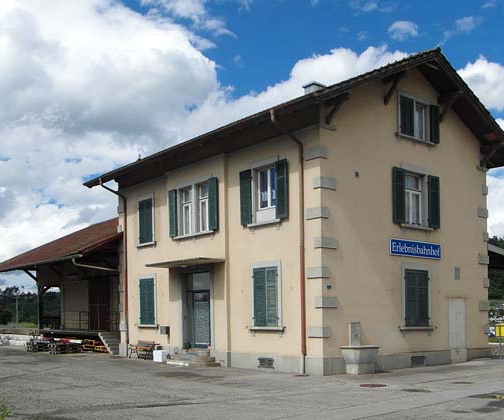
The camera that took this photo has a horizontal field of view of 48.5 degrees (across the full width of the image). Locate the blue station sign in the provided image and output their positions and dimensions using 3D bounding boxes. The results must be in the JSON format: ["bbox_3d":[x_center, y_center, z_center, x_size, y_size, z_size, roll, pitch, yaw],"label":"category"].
[{"bbox_3d":[5.616,1.346,18.939,2.973,0.537,0.060,9,-14,-39],"label":"blue station sign"}]

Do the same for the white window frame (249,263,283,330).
[{"bbox_3d":[0.483,2.732,17.877,0.150,2.136,1.534,8,-13,-37],"label":"white window frame"}]

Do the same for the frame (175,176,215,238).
[{"bbox_3d":[-2.222,-0.012,21.607,0.150,2.036,2.818,8,-13,-37],"label":"frame"}]

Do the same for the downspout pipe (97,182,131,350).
[{"bbox_3d":[-5.815,2.429,24.186,1.250,7.450,0.140,9,-14,-39],"label":"downspout pipe"}]

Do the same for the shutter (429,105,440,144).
[{"bbox_3d":[6.719,-3.138,20.494,0.571,1.474,0.060,8,-13,-37],"label":"shutter"}]

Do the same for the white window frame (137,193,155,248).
[{"bbox_3d":[-4.556,0.430,24.015,0.150,2.168,1.425,9,-14,-39],"label":"white window frame"}]

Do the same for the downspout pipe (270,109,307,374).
[{"bbox_3d":[1.018,0.893,16.123,1.300,7.520,0.140,9,-14,-39],"label":"downspout pipe"}]

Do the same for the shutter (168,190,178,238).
[{"bbox_3d":[-3.065,0.165,21.844,0.060,1.800,0.600,9,-14,-39],"label":"shutter"}]

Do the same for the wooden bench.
[{"bbox_3d":[-4.165,5.490,21.982,0.620,0.800,1.350,9,-14,-39],"label":"wooden bench"}]

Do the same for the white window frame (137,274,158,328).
[{"bbox_3d":[-4.279,3.749,23.075,0.150,2.135,1.693,8,-13,-37],"label":"white window frame"}]

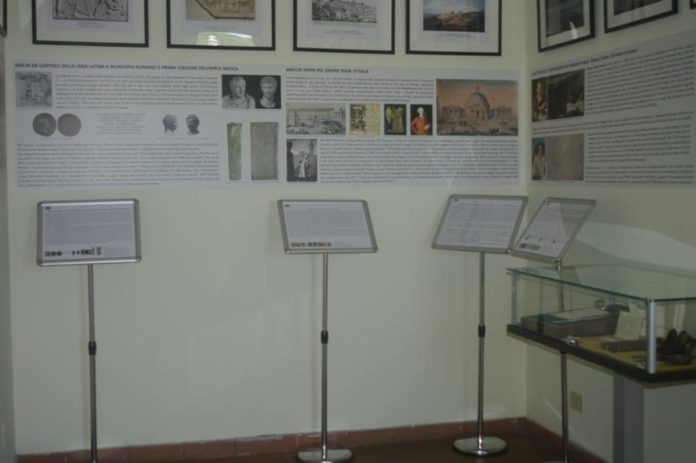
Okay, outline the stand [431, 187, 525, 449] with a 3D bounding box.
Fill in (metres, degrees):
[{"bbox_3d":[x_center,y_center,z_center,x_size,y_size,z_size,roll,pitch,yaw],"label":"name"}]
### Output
[{"bbox_3d":[0.689,0.476,4.595,0.455,1.300,0.285,2,4,38],"label":"stand"}]

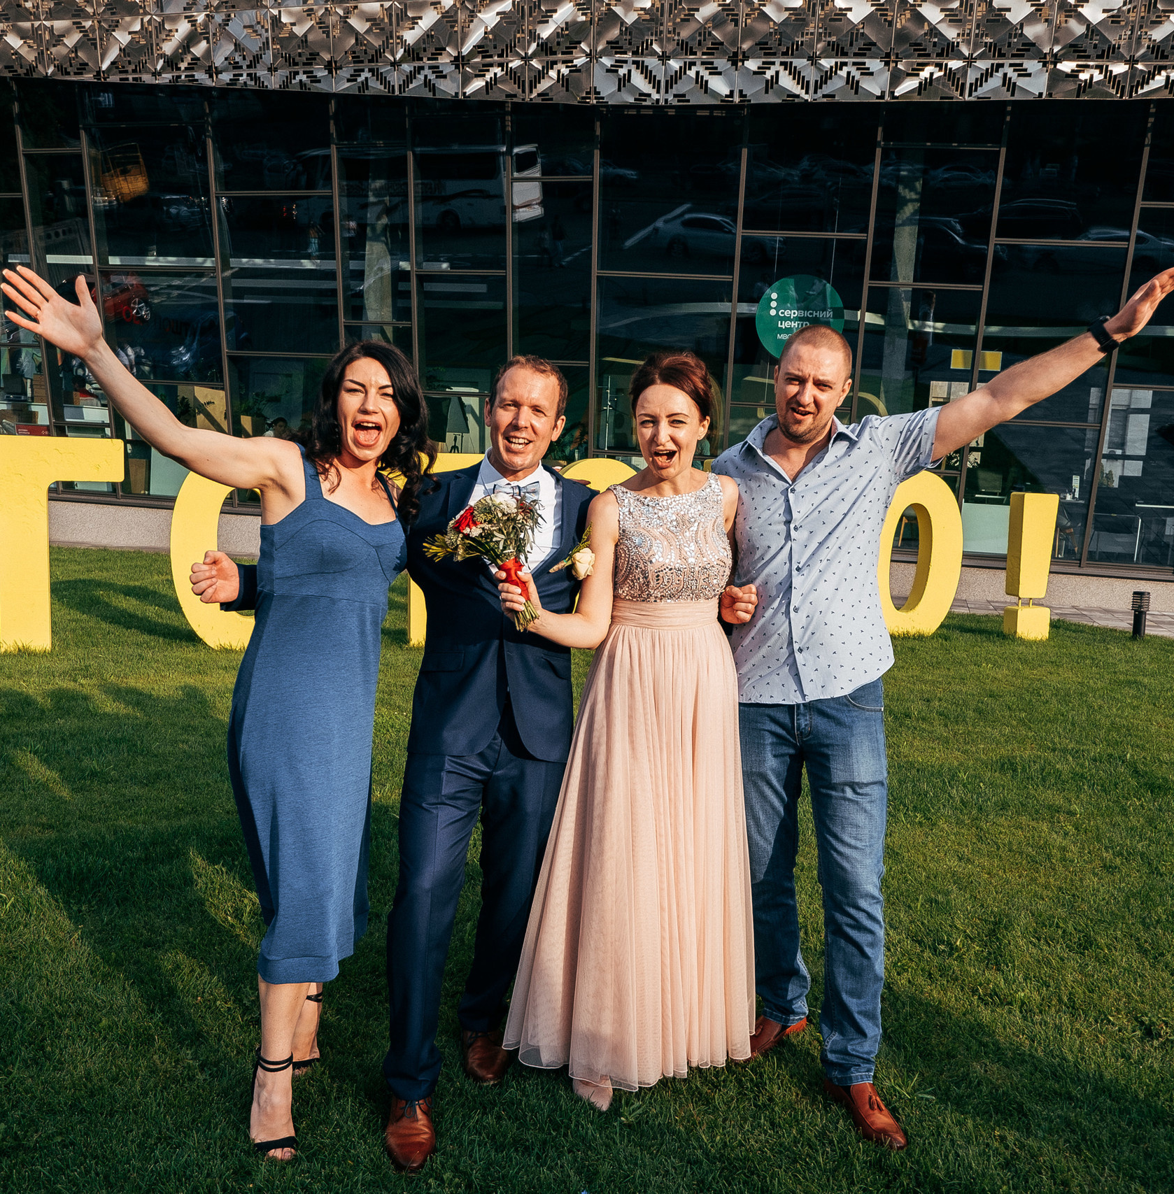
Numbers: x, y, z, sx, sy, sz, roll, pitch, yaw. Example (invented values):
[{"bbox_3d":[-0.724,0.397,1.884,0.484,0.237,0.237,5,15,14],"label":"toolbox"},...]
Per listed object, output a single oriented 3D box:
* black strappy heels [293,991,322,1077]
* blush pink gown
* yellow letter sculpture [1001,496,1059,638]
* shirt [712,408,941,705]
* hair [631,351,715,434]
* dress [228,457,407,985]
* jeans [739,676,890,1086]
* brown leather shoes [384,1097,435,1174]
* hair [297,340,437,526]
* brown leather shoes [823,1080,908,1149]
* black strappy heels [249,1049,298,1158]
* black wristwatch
[{"bbox_3d":[-0.688,1.067,2.711,0.090,0.175,0.215,2,7,-8],"label":"black strappy heels"},{"bbox_3d":[0.143,0.430,2.570,0.570,1.420,0.420,4,8,6],"label":"blush pink gown"},{"bbox_3d":[4.500,-0.305,11.100,0.410,1.490,0.220,0,5,-14],"label":"yellow letter sculpture"},{"bbox_3d":[0.566,-0.110,2.571,0.530,0.680,0.300,4,7,9],"label":"shirt"},{"bbox_3d":[0.186,-0.446,2.370,0.180,0.180,0.215,4,6,16],"label":"hair"},{"bbox_3d":[-0.607,0.270,2.450,0.400,1.150,0.310,1,7,-19],"label":"dress"},{"bbox_3d":[0.522,0.667,2.691,0.390,0.970,0.370,4,7,9],"label":"jeans"},{"bbox_3d":[-0.386,1.120,2.410,0.110,0.115,0.300,3,5,-7],"label":"brown leather shoes"},{"bbox_3d":[-0.467,-0.346,2.320,0.290,0.390,0.260,3,6,-12],"label":"hair"},{"bbox_3d":[0.642,1.181,2.566,0.102,0.105,0.275,-1,8,-32],"label":"brown leather shoes"},{"bbox_3d":[-0.682,1.104,2.395,0.090,0.175,0.215,0,7,-20],"label":"black strappy heels"},{"bbox_3d":[1.120,-0.568,2.370,0.039,0.067,0.062,-32,-3,5],"label":"black wristwatch"}]

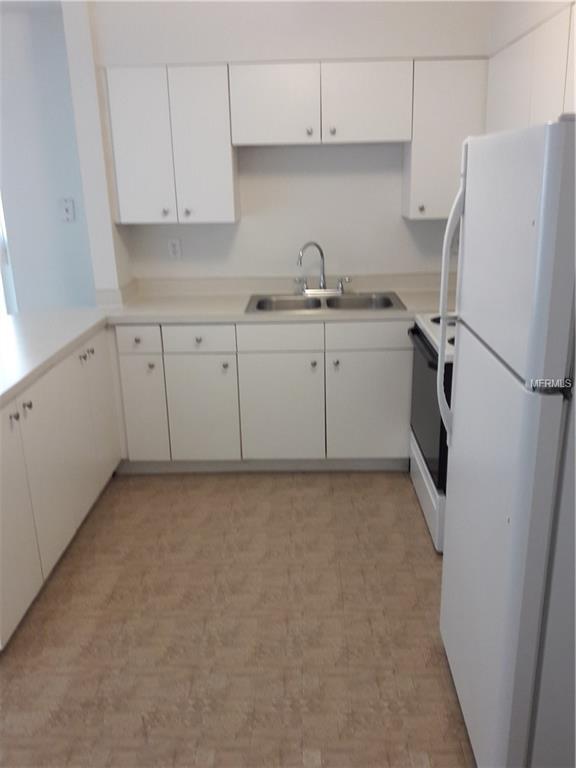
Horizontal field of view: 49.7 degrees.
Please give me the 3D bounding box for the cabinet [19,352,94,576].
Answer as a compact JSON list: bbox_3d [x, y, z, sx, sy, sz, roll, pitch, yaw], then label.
[{"bbox_3d":[-1.212,0.305,2.571,0.575,0.765,0.665,-1,18,1],"label":"cabinet"}]

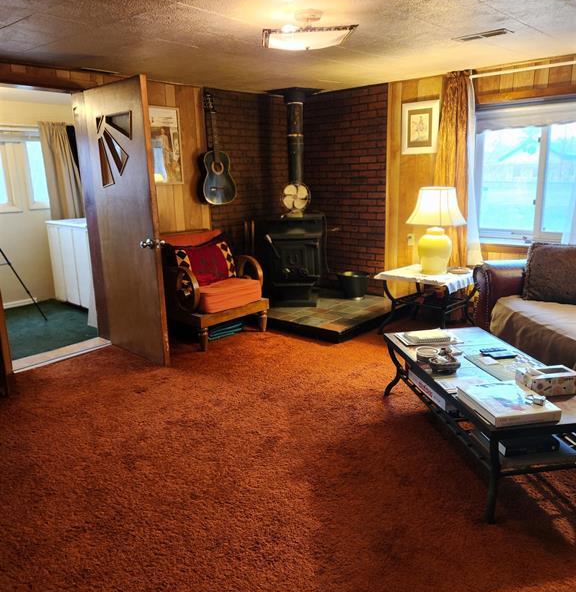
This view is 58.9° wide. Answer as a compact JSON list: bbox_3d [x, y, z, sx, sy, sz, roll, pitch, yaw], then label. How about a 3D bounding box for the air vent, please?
[{"bbox_3d":[1.167,-1.550,3.068,0.330,0.020,0.135,11,18,41],"label":"air vent"}]

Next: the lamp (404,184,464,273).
[{"bbox_3d":[1.217,-0.535,4.216,0.490,0.700,0.490,11,18,41],"label":"lamp"}]

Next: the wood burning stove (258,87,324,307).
[{"bbox_3d":[0.045,-0.953,4.952,0.580,2.023,0.700,-2,14,-1],"label":"wood burning stove"}]

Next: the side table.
[{"bbox_3d":[1.195,0.064,4.336,0.610,0.520,0.700,11,18,41],"label":"side table"}]

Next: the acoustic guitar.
[{"bbox_3d":[-0.688,-1.352,4.765,0.115,0.990,0.385,11,21,41],"label":"acoustic guitar"}]

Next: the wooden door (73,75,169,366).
[{"bbox_3d":[-1.207,-0.537,3.853,0.760,2.010,0.045,11,18,41],"label":"wooden door"}]

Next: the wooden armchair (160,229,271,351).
[{"bbox_3d":[-0.667,-0.106,4.493,0.750,0.870,0.730,-13,18,-40],"label":"wooden armchair"}]

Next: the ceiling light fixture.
[{"bbox_3d":[0.093,-1.323,2.567,0.420,0.166,0.420,-1,14,0],"label":"ceiling light fixture"}]

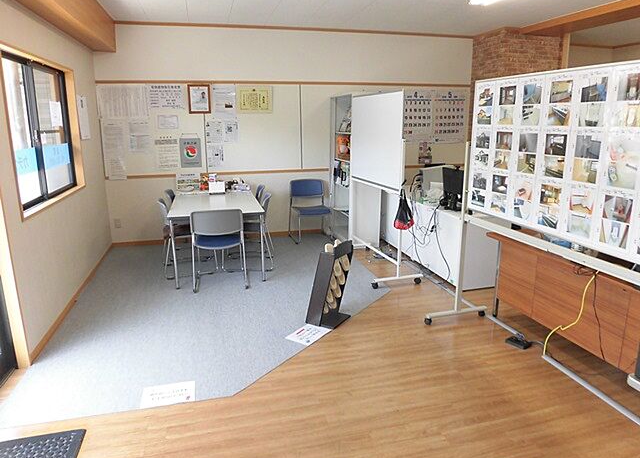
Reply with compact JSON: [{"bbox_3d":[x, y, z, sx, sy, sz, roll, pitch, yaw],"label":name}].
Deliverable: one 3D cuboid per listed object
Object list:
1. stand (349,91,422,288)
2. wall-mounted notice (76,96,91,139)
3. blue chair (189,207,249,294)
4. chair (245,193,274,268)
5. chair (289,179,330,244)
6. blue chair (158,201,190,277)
[{"bbox_3d":[0.556,-0.465,4.638,0.540,1.810,1.260,-5,15,-19],"label":"stand"},{"bbox_3d":[-2.464,-1.163,4.645,0.015,0.430,0.380,-4,15,-14],"label":"wall-mounted notice"},{"bbox_3d":[-0.991,0.147,4.353,0.490,0.770,0.560,-3,14,-12],"label":"blue chair"},{"bbox_3d":[-0.790,0.028,4.823,0.560,0.770,0.490,-2,14,-7],"label":"chair"},{"bbox_3d":[-0.104,-0.231,5.843,0.490,0.770,0.560,-5,15,-18],"label":"chair"},{"bbox_3d":[-1.389,0.063,4.689,0.560,0.770,0.490,-5,15,-18],"label":"blue chair"}]

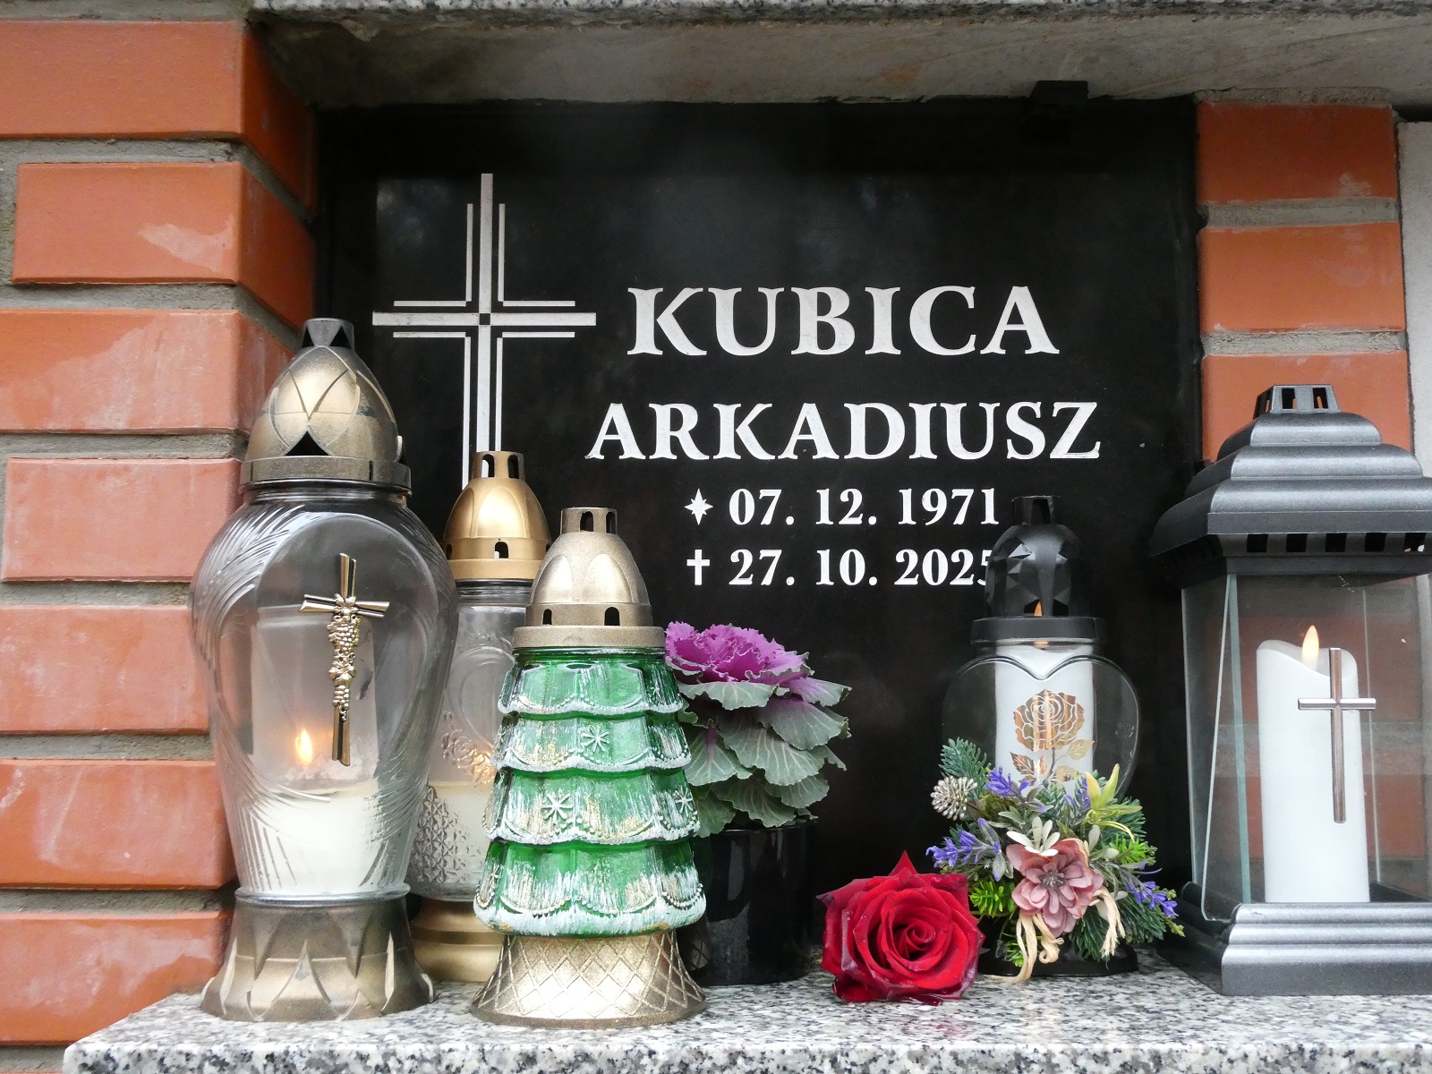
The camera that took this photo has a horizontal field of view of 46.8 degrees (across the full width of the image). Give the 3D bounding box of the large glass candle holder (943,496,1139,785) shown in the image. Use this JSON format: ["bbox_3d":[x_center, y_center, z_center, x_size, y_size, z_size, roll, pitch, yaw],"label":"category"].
[{"bbox_3d":[0.188,0.110,0.952,0.114,0.265,0.092,0,-5,0],"label":"large glass candle holder"}]

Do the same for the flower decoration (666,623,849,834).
[{"bbox_3d":[0.013,0.105,0.919,0.126,0.112,0.122,0,-5,0],"label":"flower decoration"}]

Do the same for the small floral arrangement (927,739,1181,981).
[{"bbox_3d":[0.182,0.173,0.888,0.138,0.128,0.088,0,-5,0],"label":"small floral arrangement"}]

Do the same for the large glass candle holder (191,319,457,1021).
[{"bbox_3d":[-0.199,0.060,0.840,0.135,0.344,0.130,2,-5,-20],"label":"large glass candle holder"}]

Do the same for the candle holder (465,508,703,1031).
[{"bbox_3d":[-0.063,0.109,0.830,0.116,0.245,0.116,0,-5,0],"label":"candle holder"}]

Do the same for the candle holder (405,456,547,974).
[{"bbox_3d":[-0.124,0.096,0.933,0.098,0.288,0.098,0,-5,0],"label":"candle holder"}]

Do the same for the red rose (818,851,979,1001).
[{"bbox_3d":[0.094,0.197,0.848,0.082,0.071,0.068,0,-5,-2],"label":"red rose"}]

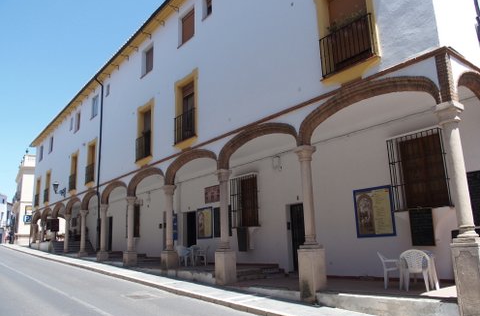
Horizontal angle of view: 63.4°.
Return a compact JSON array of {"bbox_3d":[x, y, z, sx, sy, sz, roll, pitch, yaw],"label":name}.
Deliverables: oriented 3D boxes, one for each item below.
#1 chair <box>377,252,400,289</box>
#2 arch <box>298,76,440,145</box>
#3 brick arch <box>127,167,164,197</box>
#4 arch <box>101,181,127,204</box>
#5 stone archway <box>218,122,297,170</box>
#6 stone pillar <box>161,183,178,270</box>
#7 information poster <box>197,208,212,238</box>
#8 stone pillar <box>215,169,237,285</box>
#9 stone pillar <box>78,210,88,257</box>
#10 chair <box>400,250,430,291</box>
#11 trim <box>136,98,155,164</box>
[{"bbox_3d":[3.130,2.335,8.139,0.540,0.770,0.550,-5,-13,15],"label":"chair"},{"bbox_3d":[2.487,-1.009,7.968,0.325,0.910,3.237,8,-16,-37],"label":"arch"},{"bbox_3d":[-3.721,0.920,15.767,0.325,0.929,3.458,8,-16,-37],"label":"brick arch"},{"bbox_3d":[-6.065,1.714,19.221,0.369,0.930,3.443,7,-15,-37],"label":"arch"},{"bbox_3d":[0.476,-0.392,10.496,0.325,0.936,3.289,8,-16,-37],"label":"stone archway"},{"bbox_3d":[-2.657,2.632,14.682,0.447,3.085,0.447,7,-15,-37],"label":"stone pillar"},{"bbox_3d":[-1.458,2.747,16.286,0.057,1.278,1.122,7,-15,-37],"label":"information poster"},{"bbox_3d":[-0.455,2.094,11.919,0.447,3.379,0.447,7,-15,-37],"label":"stone pillar"},{"bbox_3d":[-8.908,4.253,21.999,0.460,2.544,0.460,8,-16,-37],"label":"stone pillar"},{"bbox_3d":[3.570,2.254,7.849,0.570,0.800,0.550,-9,-14,27],"label":"chair"},{"bbox_3d":[-3.901,-1.028,16.133,0.260,2.548,1.560,8,-16,-37],"label":"trim"}]

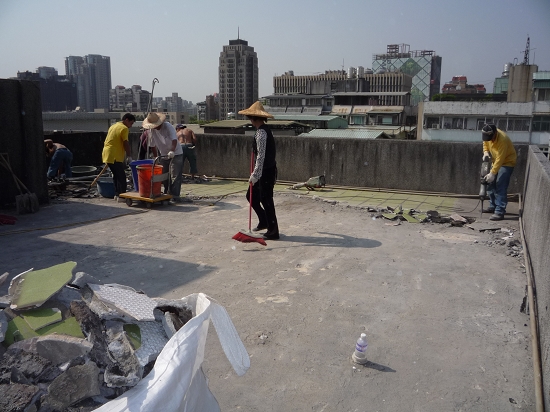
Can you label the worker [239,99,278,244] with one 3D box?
[{"bbox_3d":[-0.182,-0.437,5.973,0.520,1.700,0.500,6,12,25],"label":"worker"}]

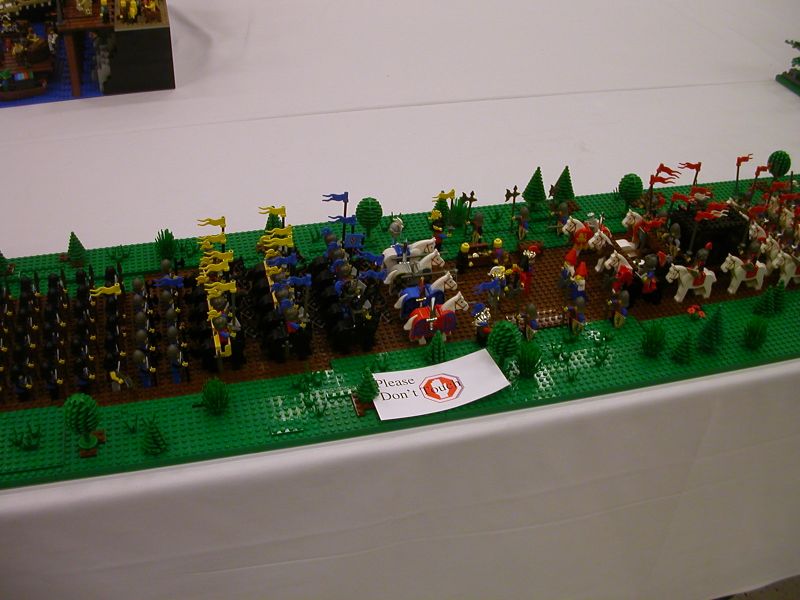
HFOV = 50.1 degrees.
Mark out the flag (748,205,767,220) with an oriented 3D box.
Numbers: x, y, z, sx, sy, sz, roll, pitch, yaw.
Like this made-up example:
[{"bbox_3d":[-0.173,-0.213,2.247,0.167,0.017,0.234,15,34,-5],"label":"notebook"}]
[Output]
[{"bbox_3d":[0.452,-0.111,1.079,0.036,0.014,0.008,-20,43,-28],"label":"flag"}]

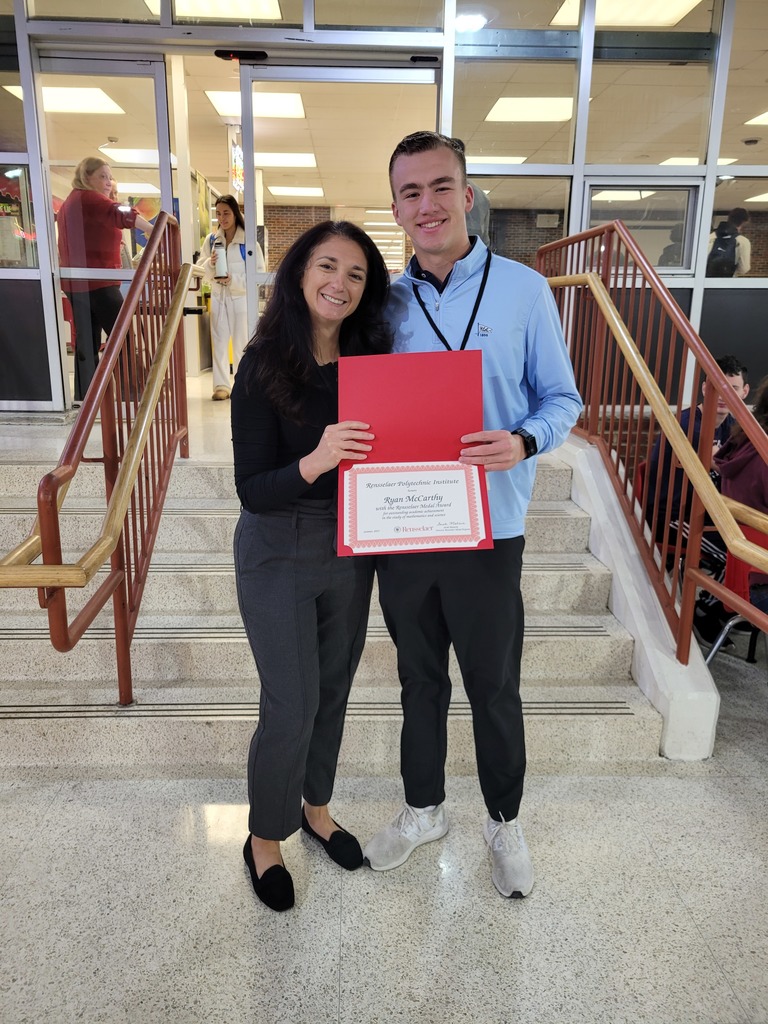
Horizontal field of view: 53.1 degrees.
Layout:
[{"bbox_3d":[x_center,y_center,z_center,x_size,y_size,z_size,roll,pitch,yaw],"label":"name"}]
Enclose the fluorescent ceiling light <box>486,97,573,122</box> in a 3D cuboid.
[{"bbox_3d":[2.018,-5.331,10.141,1.200,0.100,1.200,0,14,-2],"label":"fluorescent ceiling light"}]

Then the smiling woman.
[{"bbox_3d":[-0.165,0.171,1.866,0.450,1.640,0.410,-2,15,-9],"label":"smiling woman"}]

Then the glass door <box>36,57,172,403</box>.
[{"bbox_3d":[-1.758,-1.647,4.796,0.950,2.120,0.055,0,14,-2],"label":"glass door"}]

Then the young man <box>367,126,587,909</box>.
[{"bbox_3d":[0.166,0.083,1.857,0.560,1.820,0.420,1,14,3],"label":"young man"}]

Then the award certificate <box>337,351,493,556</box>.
[{"bbox_3d":[0.059,-0.126,1.573,0.305,0.450,0.040,-2,-20,4],"label":"award certificate"}]

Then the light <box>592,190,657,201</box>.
[{"bbox_3d":[5.381,-7.159,17.372,1.200,0.100,1.200,0,14,-2],"label":"light"}]

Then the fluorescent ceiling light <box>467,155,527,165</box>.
[{"bbox_3d":[1.873,-6.241,13.683,1.200,0.100,1.200,0,14,-2],"label":"fluorescent ceiling light"}]

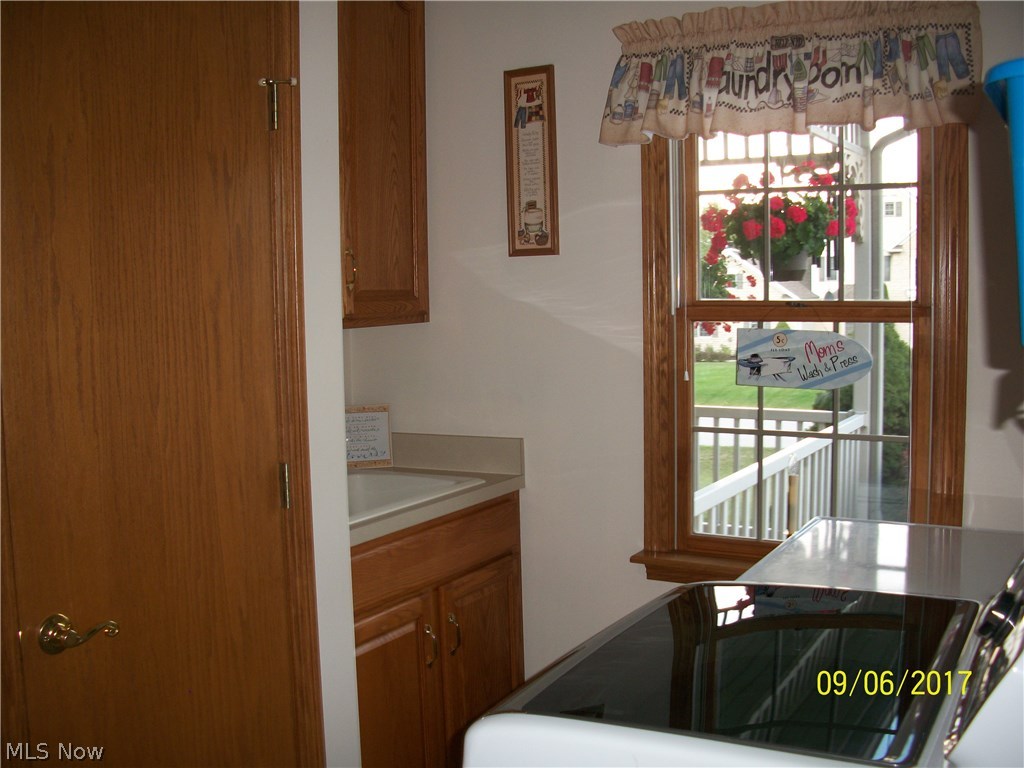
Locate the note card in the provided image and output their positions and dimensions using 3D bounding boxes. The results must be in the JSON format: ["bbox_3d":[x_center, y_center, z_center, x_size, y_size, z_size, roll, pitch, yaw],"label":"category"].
[{"bbox_3d":[-0.490,0.166,3.261,0.220,0.205,0.014,-2,-8,-17],"label":"note card"}]

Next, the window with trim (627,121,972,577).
[{"bbox_3d":[0.712,-0.159,2.655,0.865,1.430,0.100,2,5,29],"label":"window with trim"}]

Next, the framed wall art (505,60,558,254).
[{"bbox_3d":[0.057,-0.632,2.962,0.160,0.535,0.022,2,5,29],"label":"framed wall art"}]

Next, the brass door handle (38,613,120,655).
[{"bbox_3d":[-0.687,0.394,1.648,0.062,0.067,0.117,2,5,29],"label":"brass door handle"}]

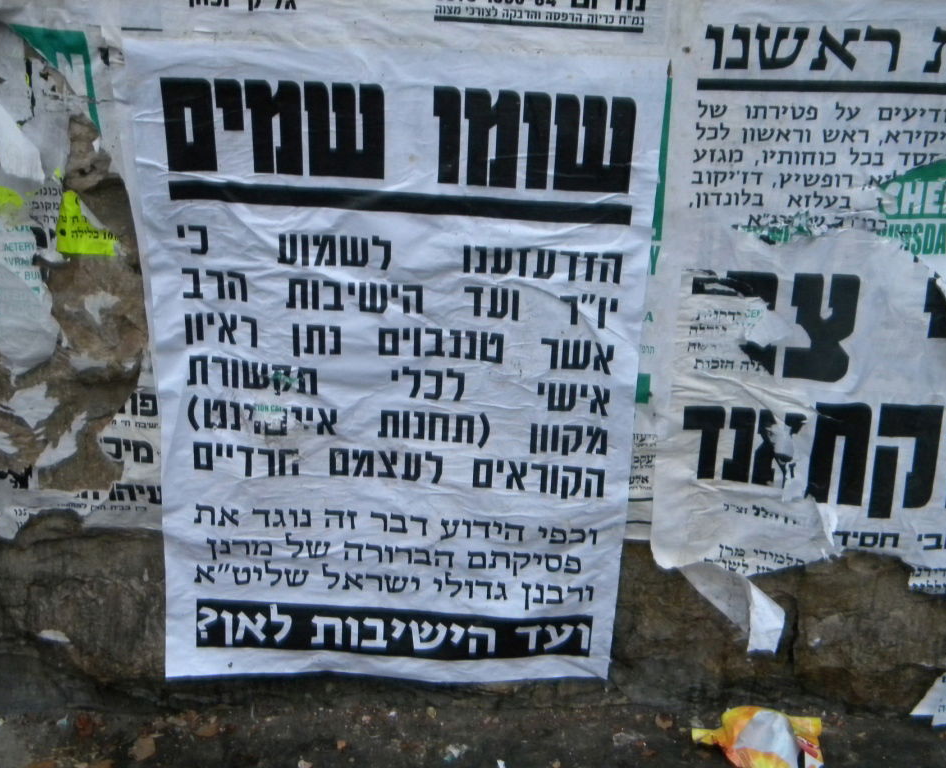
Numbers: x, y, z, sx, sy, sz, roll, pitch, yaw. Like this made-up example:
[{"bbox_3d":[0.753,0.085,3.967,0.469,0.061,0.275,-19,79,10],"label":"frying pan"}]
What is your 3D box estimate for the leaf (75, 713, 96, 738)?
[{"bbox_3d":[-0.426,0.376,1.530,0.023,0.010,0.038,1,25,-3],"label":"leaf"}]

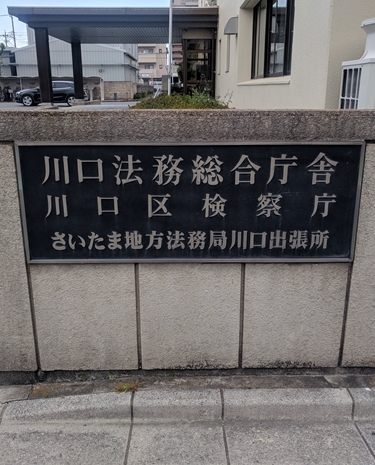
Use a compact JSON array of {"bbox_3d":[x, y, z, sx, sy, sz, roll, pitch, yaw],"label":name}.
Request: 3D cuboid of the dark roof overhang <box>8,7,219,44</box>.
[{"bbox_3d":[-2.892,-9.533,22.024,8.018,0.642,8.560,0,17,-1],"label":"dark roof overhang"}]

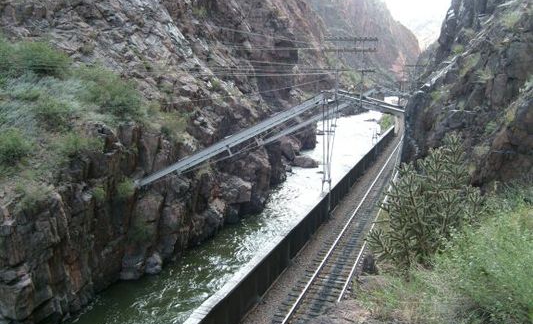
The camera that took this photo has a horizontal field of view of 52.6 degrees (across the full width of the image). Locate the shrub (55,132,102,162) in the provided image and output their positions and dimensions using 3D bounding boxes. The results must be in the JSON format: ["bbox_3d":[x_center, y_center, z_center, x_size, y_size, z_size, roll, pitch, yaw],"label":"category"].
[{"bbox_3d":[-13.254,-1.022,38.000,3.380,2.010,2.880,0,8,0],"label":"shrub"}]

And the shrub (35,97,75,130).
[{"bbox_3d":[-15.929,-3.644,40.500,3.010,2.430,2.550,0,8,0],"label":"shrub"}]

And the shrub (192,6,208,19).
[{"bbox_3d":[-10.163,-23.021,83.000,2.460,1.760,2.090,0,8,0],"label":"shrub"}]

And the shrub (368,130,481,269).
[{"bbox_3d":[2.360,0.616,8.000,1.690,1.950,1.400,0,8,0],"label":"shrub"}]

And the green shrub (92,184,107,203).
[{"bbox_3d":[-11.309,2.133,36.500,0.950,1.160,0.810,0,8,0],"label":"green shrub"}]

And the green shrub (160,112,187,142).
[{"bbox_3d":[-8.022,-3.183,47.000,2.440,2.490,2.080,0,8,0],"label":"green shrub"}]

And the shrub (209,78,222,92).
[{"bbox_3d":[-6.245,-9.367,66.000,1.710,1.630,1.460,0,8,0],"label":"shrub"}]

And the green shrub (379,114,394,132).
[{"bbox_3d":[21.818,-7.000,98.000,2.910,3.110,2.470,0,8,0],"label":"green shrub"}]

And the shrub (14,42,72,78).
[{"bbox_3d":[-18.701,-8.474,45.000,4.680,2.860,3.970,0,8,0],"label":"shrub"}]

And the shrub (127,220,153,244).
[{"bbox_3d":[-9.189,5.101,39.000,1.880,1.650,1.600,0,8,0],"label":"shrub"}]

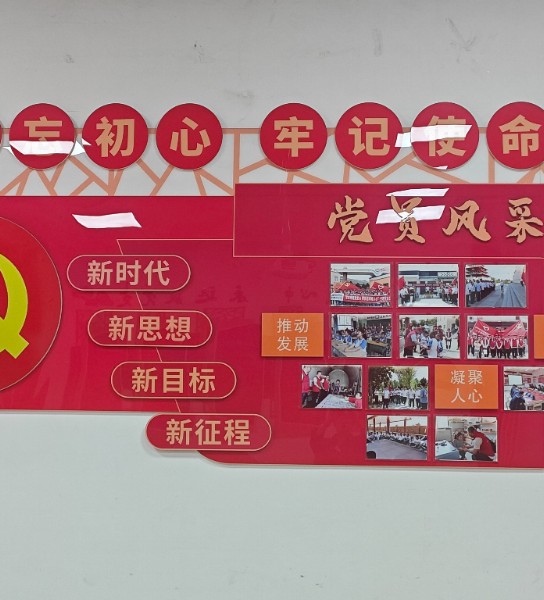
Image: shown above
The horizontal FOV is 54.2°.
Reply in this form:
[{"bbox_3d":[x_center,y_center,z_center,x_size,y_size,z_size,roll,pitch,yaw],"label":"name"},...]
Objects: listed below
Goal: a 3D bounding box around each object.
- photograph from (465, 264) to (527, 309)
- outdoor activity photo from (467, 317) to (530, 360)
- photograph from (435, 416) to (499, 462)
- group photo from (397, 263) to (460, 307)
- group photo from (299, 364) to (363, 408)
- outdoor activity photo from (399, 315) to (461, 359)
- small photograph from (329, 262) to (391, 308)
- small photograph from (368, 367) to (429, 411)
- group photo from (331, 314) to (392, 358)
[{"bbox_3d":[0.855,-0.052,2.025,0.228,0.164,0.008,0,-2,1],"label":"photograph"},{"bbox_3d":[0.858,0.143,2.016,0.228,0.164,0.008,0,-2,1],"label":"outdoor activity photo"},{"bbox_3d":[0.735,0.524,2.003,0.228,0.164,0.008,0,-2,1],"label":"photograph"},{"bbox_3d":[0.600,-0.054,2.031,0.228,0.164,0.008,0,-2,1],"label":"group photo"},{"bbox_3d":[0.230,0.332,2.023,0.228,0.164,0.008,0,-2,1],"label":"group photo"},{"bbox_3d":[0.602,0.141,2.022,0.228,0.164,0.008,0,-2,1],"label":"outdoor activity photo"},{"bbox_3d":[0.342,-0.056,2.037,0.228,0.164,0.008,0,-2,1],"label":"small photograph"},{"bbox_3d":[0.481,0.334,2.017,0.228,0.164,0.008,0,-2,1],"label":"small photograph"},{"bbox_3d":[0.344,0.139,2.029,0.228,0.164,0.008,0,-2,1],"label":"group photo"}]

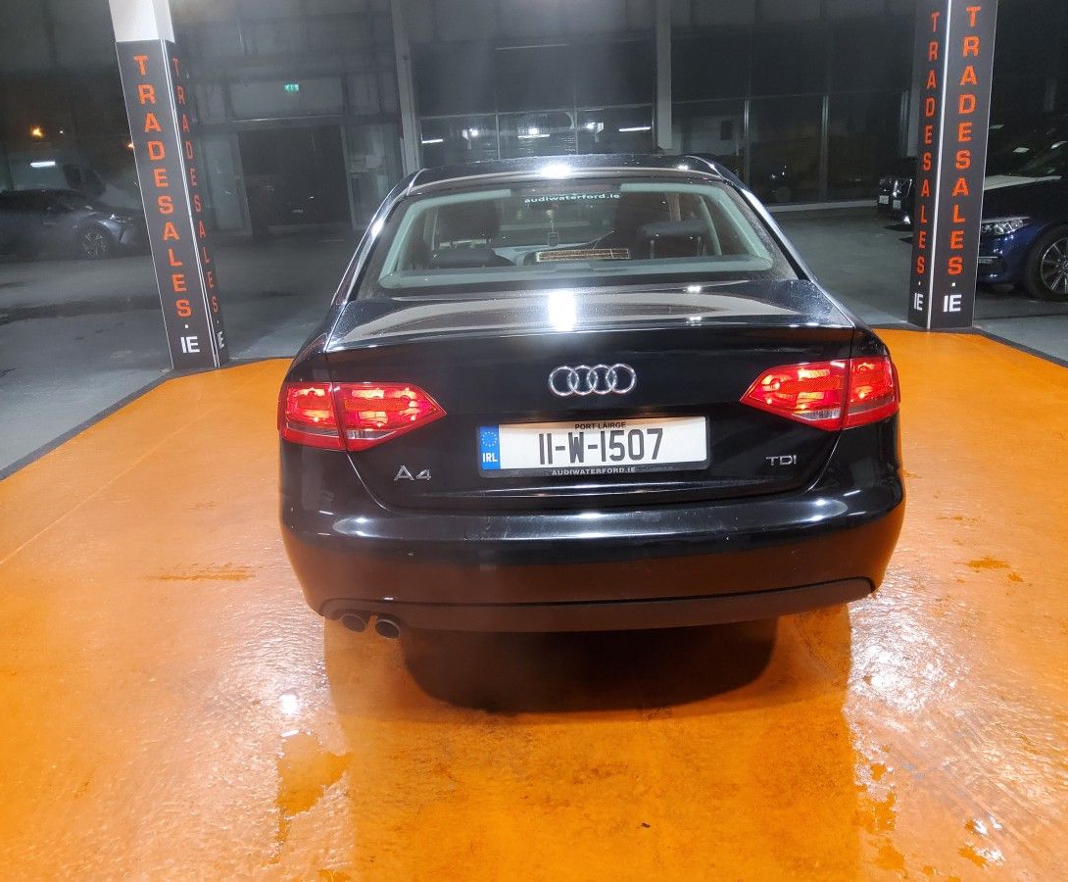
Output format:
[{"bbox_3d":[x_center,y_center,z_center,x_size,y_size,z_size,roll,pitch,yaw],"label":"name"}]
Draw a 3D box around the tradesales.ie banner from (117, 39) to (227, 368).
[{"bbox_3d":[-2.765,-1.773,6.865,0.360,2.420,0.320,-3,17,2],"label":"tradesales.ie banner"}]

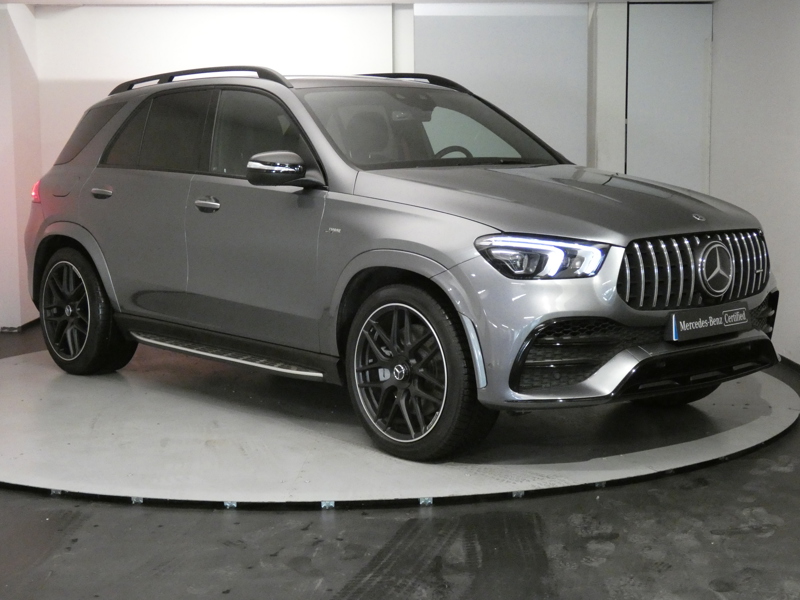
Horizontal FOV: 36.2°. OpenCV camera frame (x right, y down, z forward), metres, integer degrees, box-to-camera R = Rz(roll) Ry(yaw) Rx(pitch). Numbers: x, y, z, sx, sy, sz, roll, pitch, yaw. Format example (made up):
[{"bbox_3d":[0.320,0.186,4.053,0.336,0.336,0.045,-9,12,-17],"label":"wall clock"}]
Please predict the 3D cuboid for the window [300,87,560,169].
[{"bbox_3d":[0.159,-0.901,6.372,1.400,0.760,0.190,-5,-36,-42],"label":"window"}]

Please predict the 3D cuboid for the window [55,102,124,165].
[{"bbox_3d":[-1.919,-1.014,7.510,0.110,0.390,0.850,17,-5,-36],"label":"window"}]

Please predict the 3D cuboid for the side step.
[{"bbox_3d":[-0.893,0.279,6.266,0.170,0.075,1.690,-5,8,-42],"label":"side step"}]

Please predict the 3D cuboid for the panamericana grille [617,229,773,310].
[{"bbox_3d":[1.286,-0.142,5.205,1.100,0.305,0.190,-5,8,-42],"label":"panamericana grille"}]

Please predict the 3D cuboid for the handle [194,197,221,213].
[{"bbox_3d":[-0.982,-0.488,6.252,0.055,0.070,0.225,-5,8,-42],"label":"handle"}]

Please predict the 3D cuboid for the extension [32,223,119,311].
[{"bbox_3d":[-1.933,-0.218,7.327,0.115,0.490,1.110,-5,8,-42],"label":"extension"}]

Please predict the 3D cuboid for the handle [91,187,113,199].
[{"bbox_3d":[-1.711,-0.617,7.050,0.055,0.062,0.228,-5,8,-42],"label":"handle"}]

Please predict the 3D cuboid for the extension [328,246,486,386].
[{"bbox_3d":[0.024,0.049,5.197,0.115,0.530,0.920,-5,8,-42],"label":"extension"}]

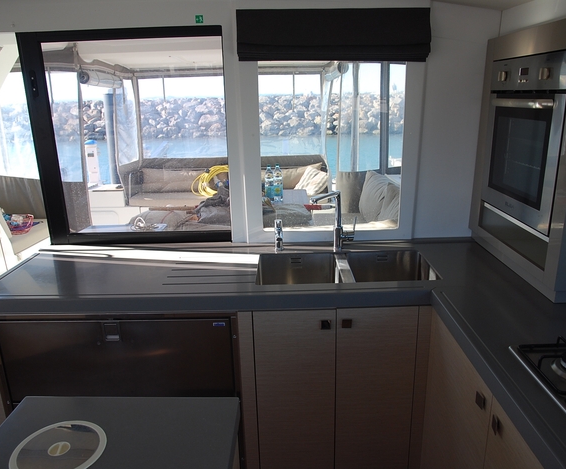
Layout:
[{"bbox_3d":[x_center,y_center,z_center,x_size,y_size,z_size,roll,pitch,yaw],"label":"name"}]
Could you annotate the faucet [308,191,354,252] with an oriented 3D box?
[{"bbox_3d":[0.223,-0.042,2.138,0.250,0.290,0.085,-16,22,-42],"label":"faucet"}]

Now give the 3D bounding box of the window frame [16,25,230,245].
[{"bbox_3d":[-0.734,-0.443,2.269,0.925,1.005,0.060,-1,16,0],"label":"window frame"}]

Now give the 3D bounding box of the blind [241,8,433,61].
[{"bbox_3d":[0.225,-0.893,2.100,0.858,0.214,0.060,-1,16,0],"label":"blind"}]

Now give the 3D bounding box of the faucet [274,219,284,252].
[{"bbox_3d":[-0.024,0.014,2.219,0.045,0.150,0.110,-1,16,0],"label":"faucet"}]

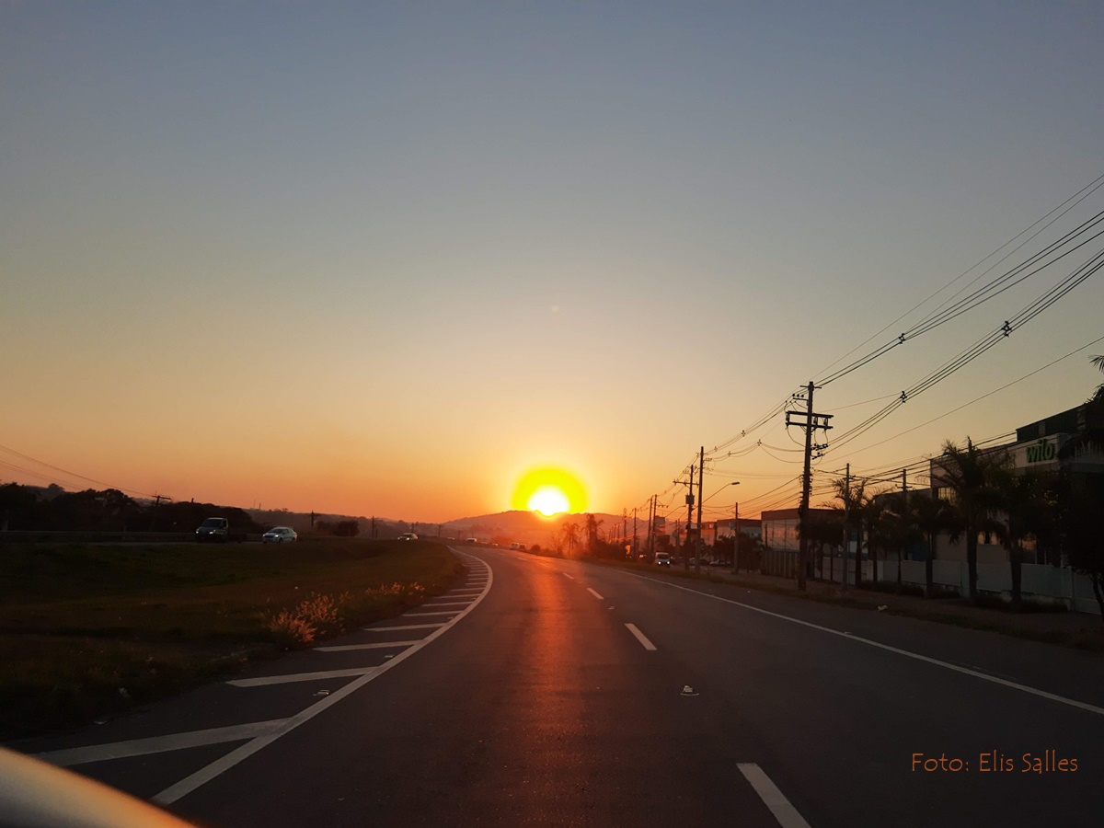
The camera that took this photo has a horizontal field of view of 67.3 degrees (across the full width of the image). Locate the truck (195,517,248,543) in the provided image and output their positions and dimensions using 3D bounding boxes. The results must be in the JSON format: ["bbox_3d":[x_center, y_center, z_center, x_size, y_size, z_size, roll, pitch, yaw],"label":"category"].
[{"bbox_3d":[-26.286,9.191,66.113,1.900,2.030,5.500,3,-9,3],"label":"truck"}]

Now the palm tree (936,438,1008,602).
[{"bbox_3d":[20.738,5.180,40.901,3.900,8.036,3.800,4,-9,0],"label":"palm tree"}]

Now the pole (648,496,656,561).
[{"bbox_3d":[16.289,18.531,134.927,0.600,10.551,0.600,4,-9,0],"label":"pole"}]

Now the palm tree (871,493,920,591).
[{"bbox_3d":[20.758,7.675,50.127,3.000,5.944,2.900,4,-9,0],"label":"palm tree"}]

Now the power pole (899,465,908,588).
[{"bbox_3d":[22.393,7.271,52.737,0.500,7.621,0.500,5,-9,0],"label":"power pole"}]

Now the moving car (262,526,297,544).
[{"bbox_3d":[-25.107,11.168,76.444,1.750,1.480,4.300,3,-9,3],"label":"moving car"}]

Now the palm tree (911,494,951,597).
[{"bbox_3d":[20.576,7.055,44.959,2.500,5.681,2.500,4,-9,0],"label":"palm tree"}]

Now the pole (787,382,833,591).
[{"bbox_3d":[13.044,3.576,42.389,2.450,10.685,0.700,5,-9,0],"label":"pole"}]

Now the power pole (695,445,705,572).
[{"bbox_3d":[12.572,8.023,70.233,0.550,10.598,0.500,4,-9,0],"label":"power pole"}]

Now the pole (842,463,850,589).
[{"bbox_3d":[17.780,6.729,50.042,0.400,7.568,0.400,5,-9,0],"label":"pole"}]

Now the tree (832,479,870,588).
[{"bbox_3d":[19.039,7.429,52.678,2.700,7.095,2.700,4,-9,0],"label":"tree"}]

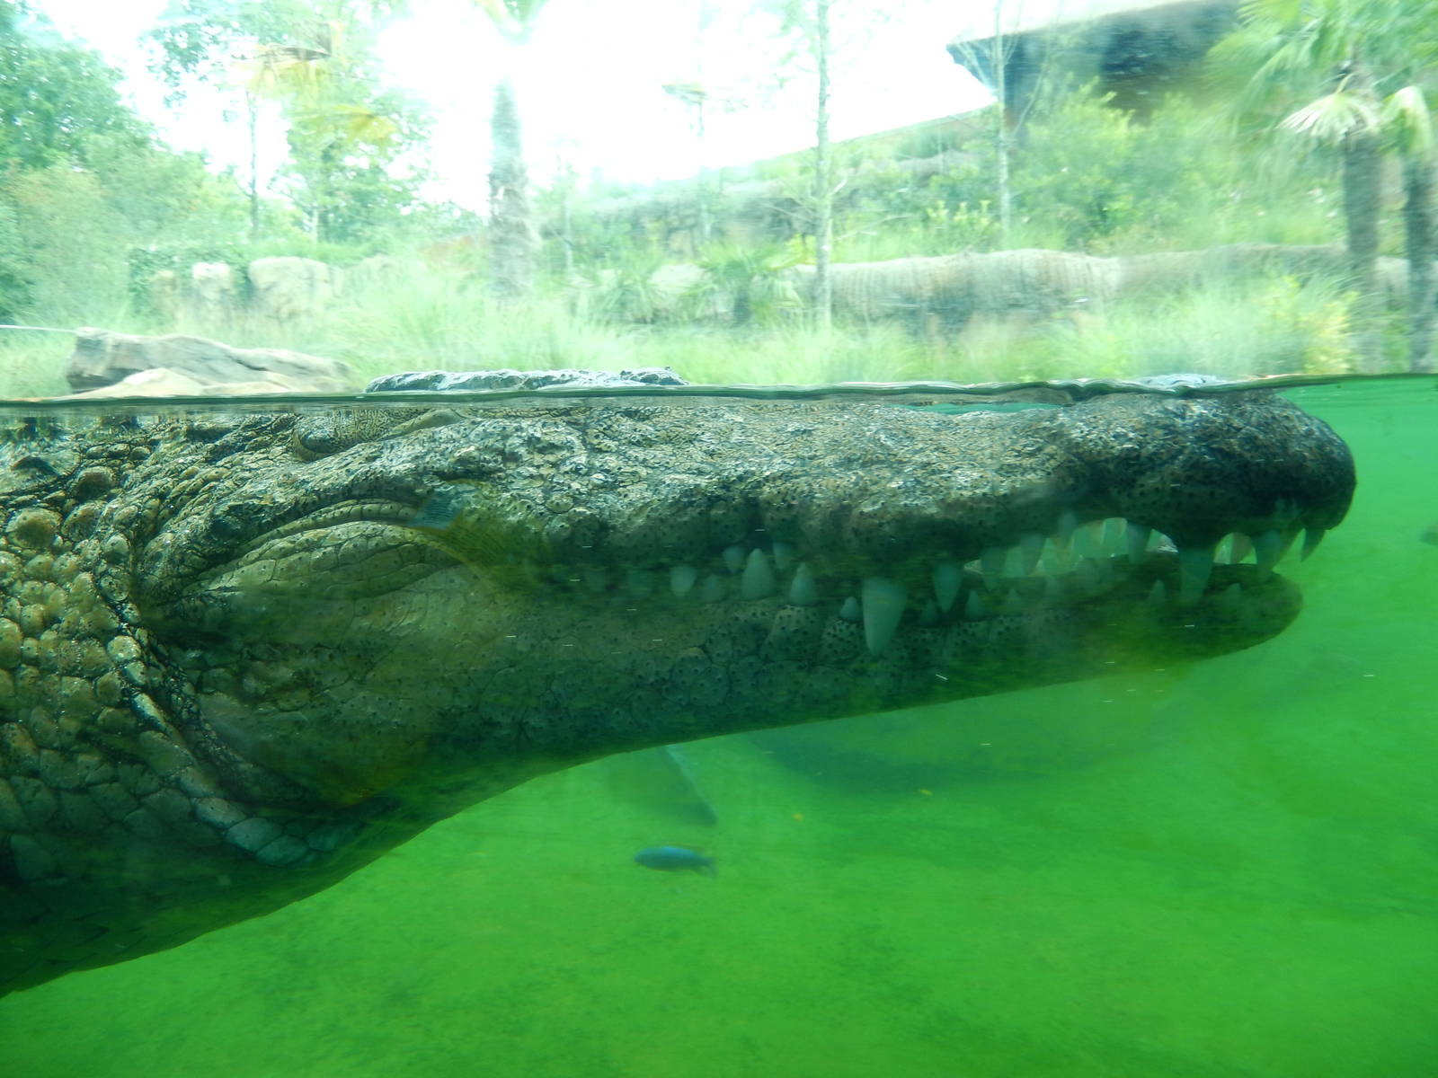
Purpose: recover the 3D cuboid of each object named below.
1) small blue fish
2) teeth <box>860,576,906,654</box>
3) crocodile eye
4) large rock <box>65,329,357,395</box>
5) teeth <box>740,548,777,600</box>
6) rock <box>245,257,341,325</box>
[{"bbox_3d":[-0.051,0.374,1.350,0.094,0.036,0.018,-1,7,-3],"label":"small blue fish"},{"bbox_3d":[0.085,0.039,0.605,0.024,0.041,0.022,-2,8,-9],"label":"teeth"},{"bbox_3d":[-0.172,-0.053,0.585,0.084,0.028,0.032,-2,8,-11],"label":"crocodile eye"},{"bbox_3d":[-3.409,-1.187,7.800,1.950,0.460,0.950,-2,8,-6],"label":"large rock"},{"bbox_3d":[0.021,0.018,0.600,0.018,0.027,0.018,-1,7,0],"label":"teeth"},{"bbox_3d":[-4.545,-2.662,12.500,1.030,0.740,0.750,-2,8,-11],"label":"rock"}]

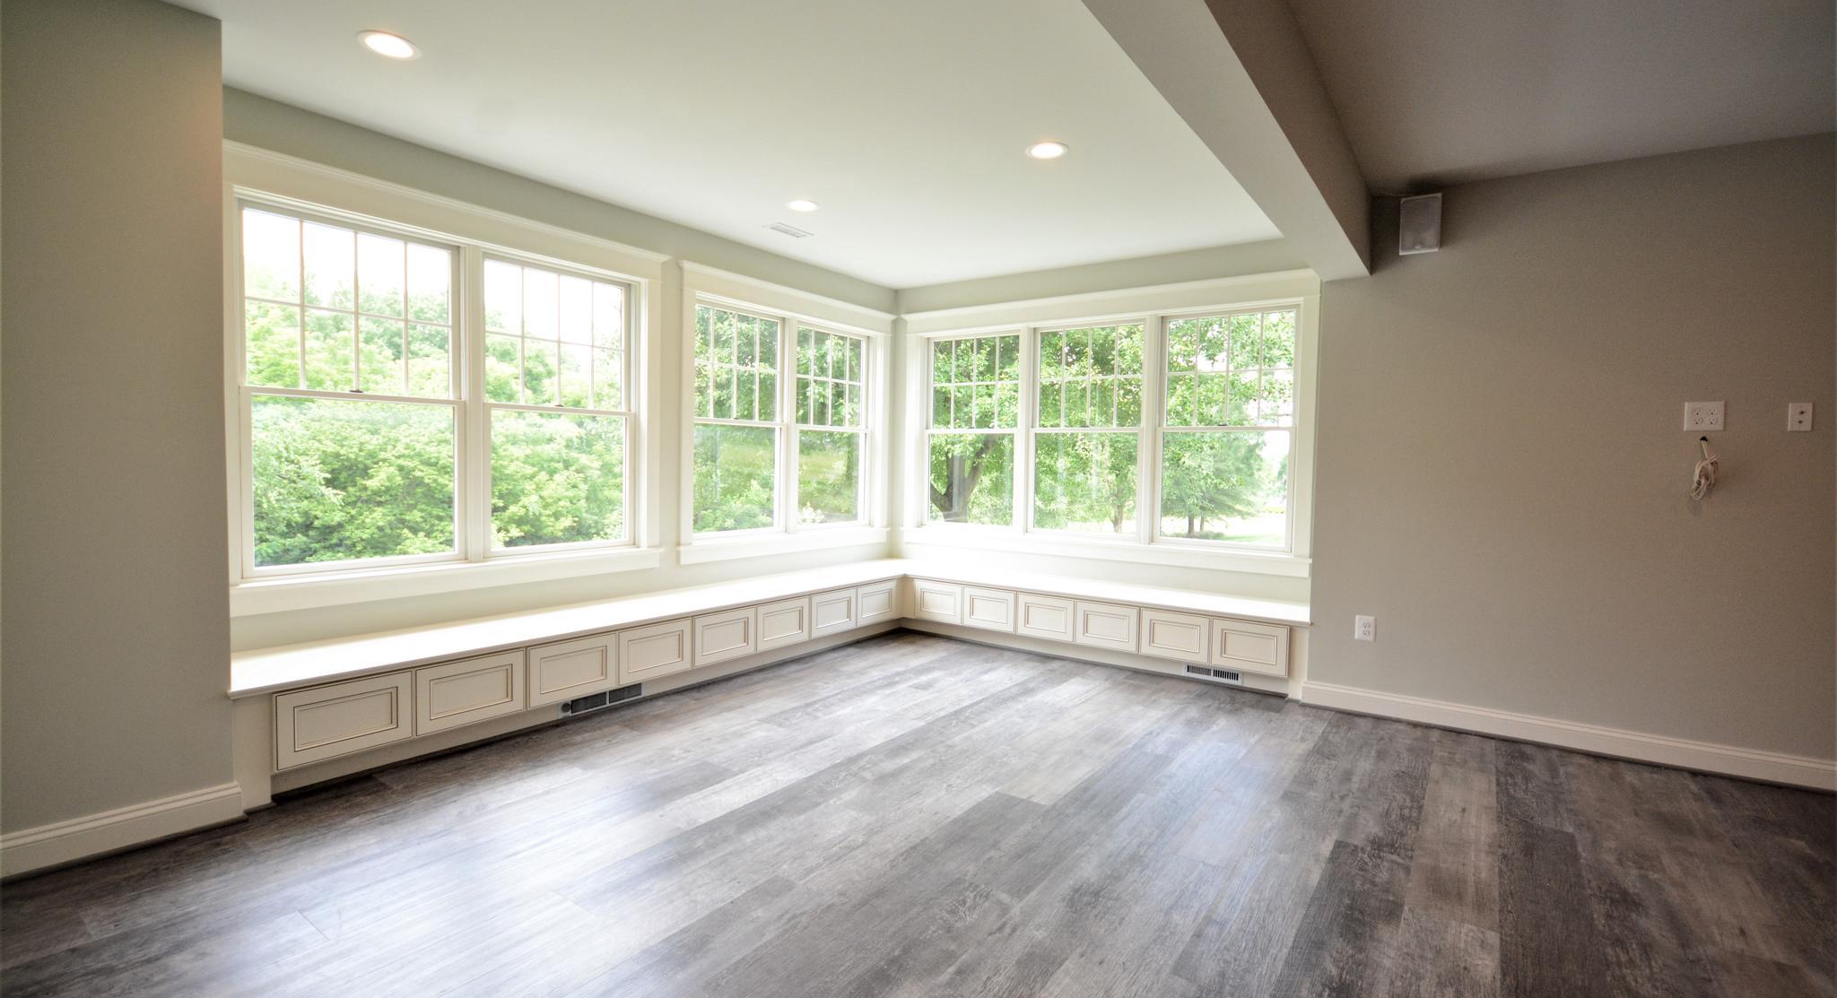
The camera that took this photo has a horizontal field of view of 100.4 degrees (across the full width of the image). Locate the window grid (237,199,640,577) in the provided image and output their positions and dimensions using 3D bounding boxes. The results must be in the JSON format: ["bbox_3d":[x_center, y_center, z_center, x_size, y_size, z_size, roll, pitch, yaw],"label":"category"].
[{"bbox_3d":[-2.032,-0.419,3.502,0.100,1.395,1.615,3,4,37],"label":"window grid"}]

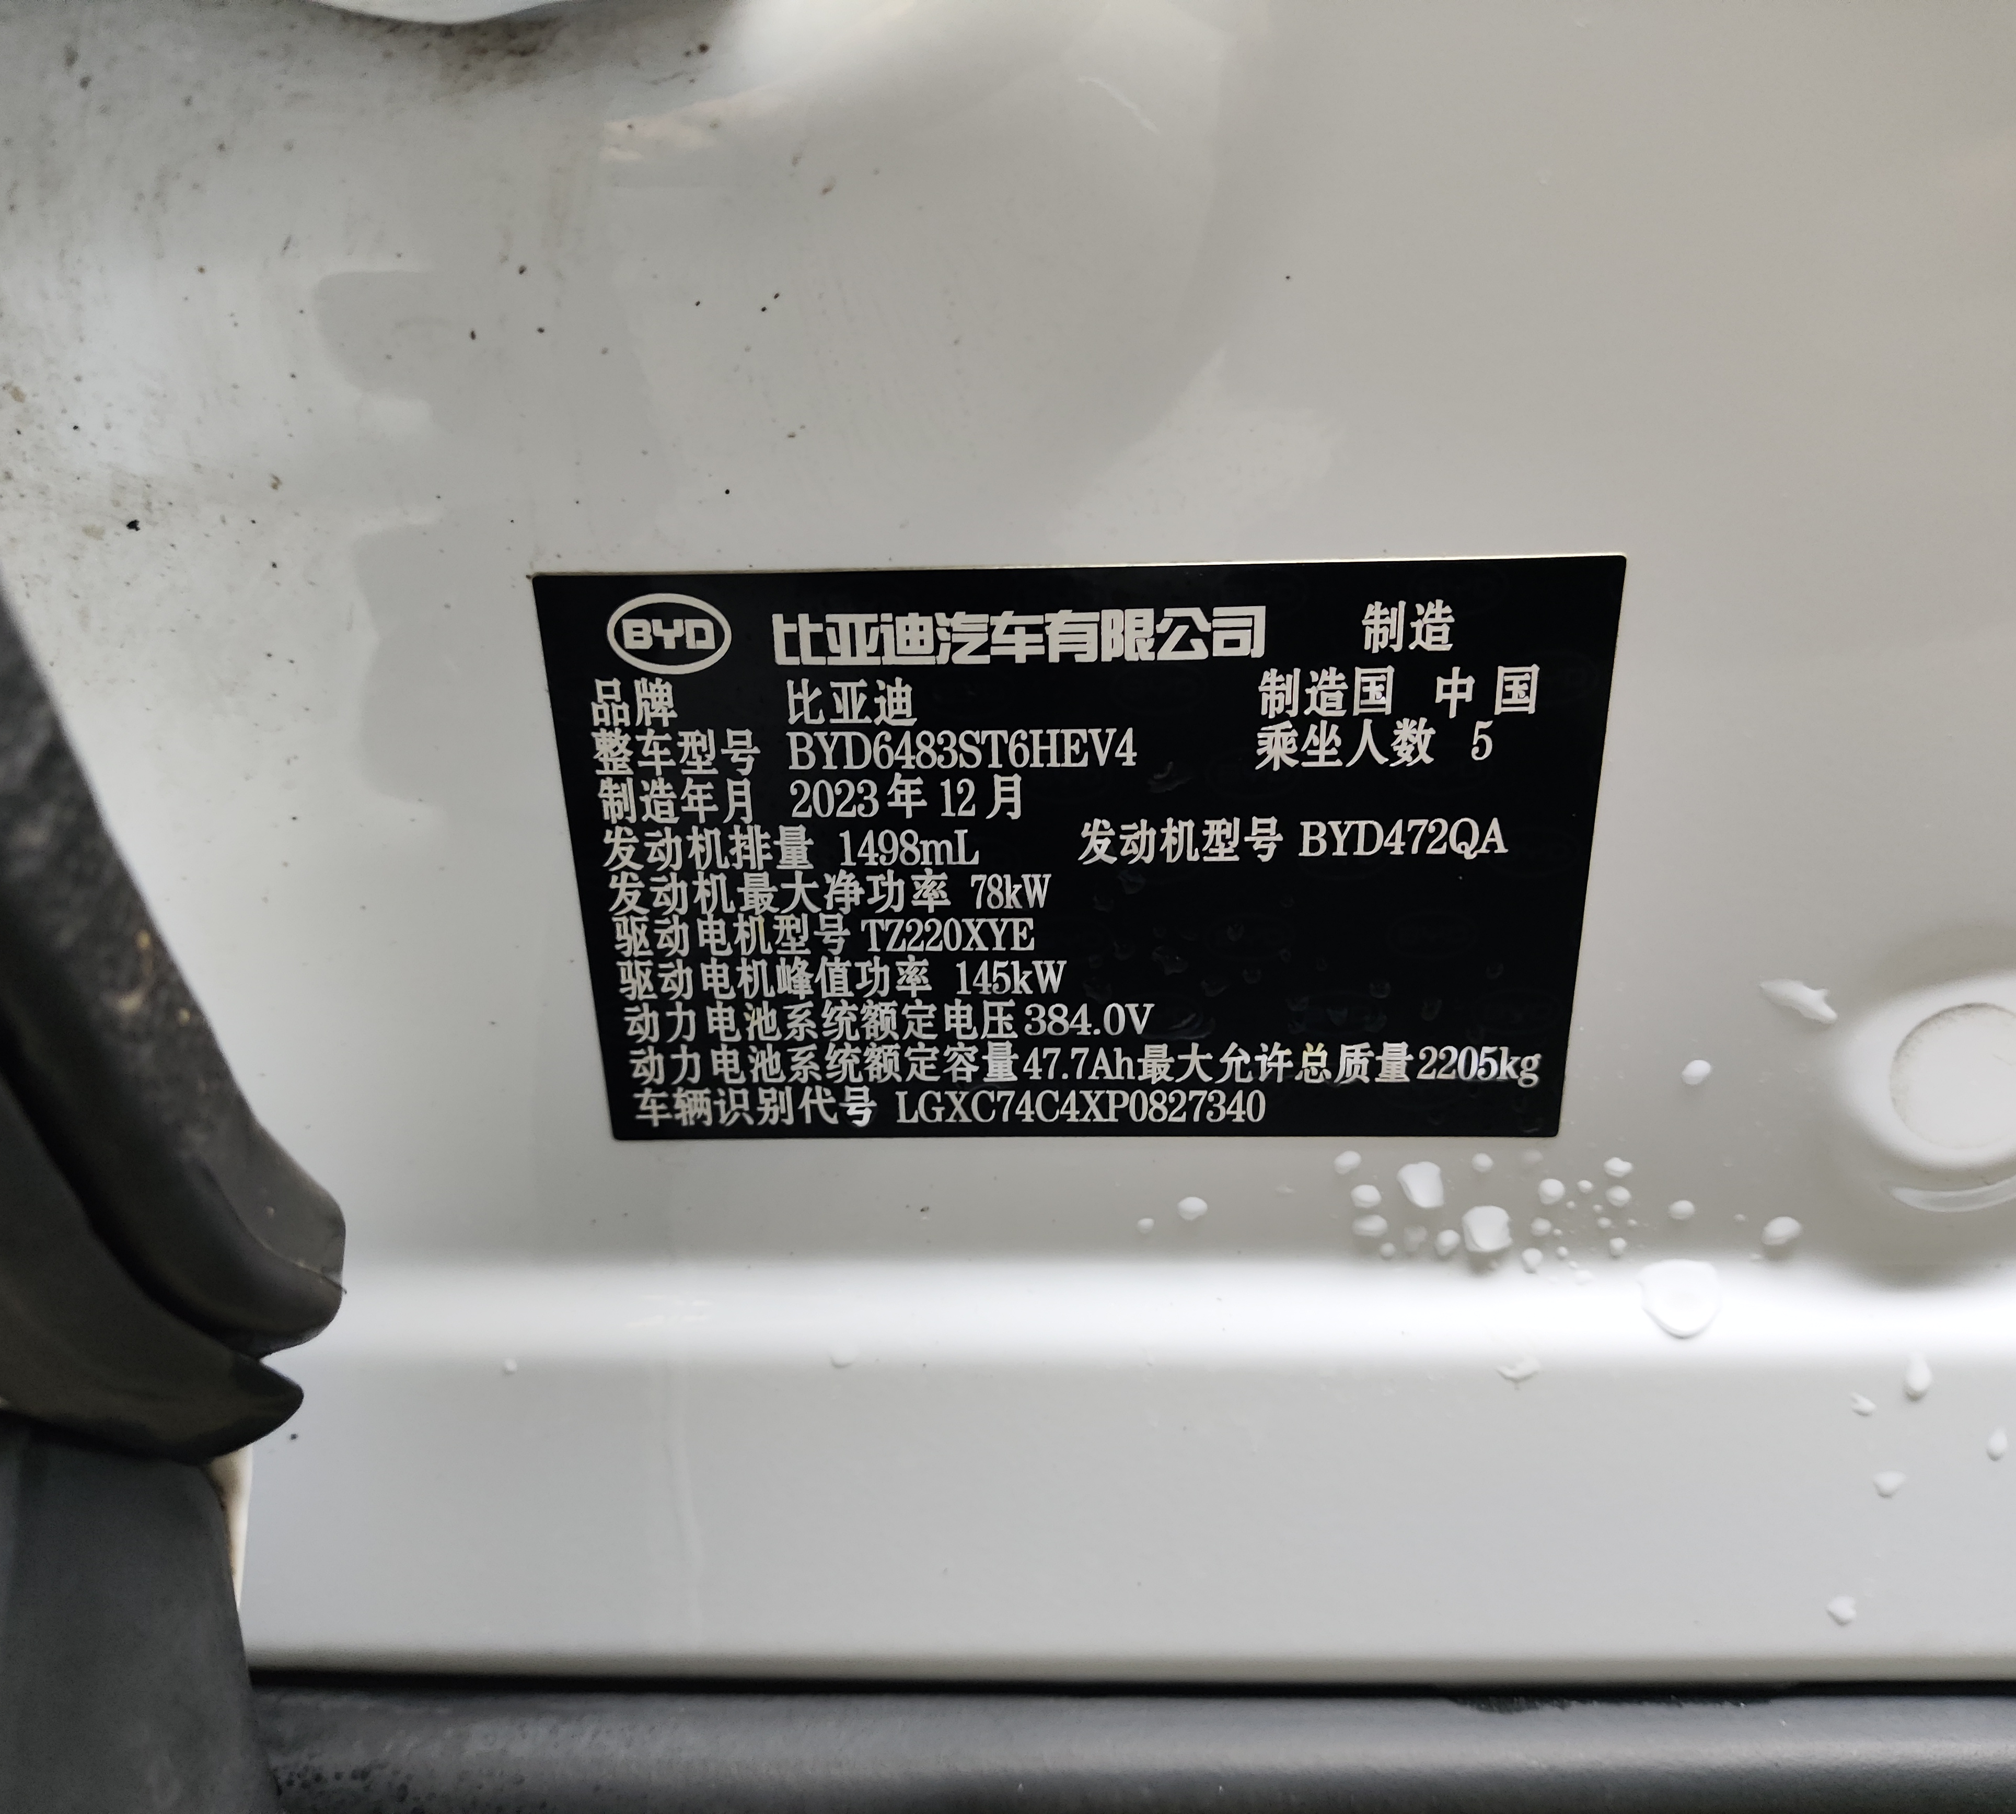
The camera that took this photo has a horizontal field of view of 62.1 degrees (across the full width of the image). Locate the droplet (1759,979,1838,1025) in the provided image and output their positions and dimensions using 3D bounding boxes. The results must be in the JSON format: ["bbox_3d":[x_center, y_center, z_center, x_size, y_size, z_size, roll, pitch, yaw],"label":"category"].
[{"bbox_3d":[0.079,0.010,0.167,0.008,0.005,0.002,-1,24,2],"label":"droplet"}]

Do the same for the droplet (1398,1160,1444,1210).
[{"bbox_3d":[0.044,0.029,0.177,0.005,0.006,0.002,-1,24,2],"label":"droplet"}]

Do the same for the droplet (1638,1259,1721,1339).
[{"bbox_3d":[0.072,0.042,0.179,0.009,0.010,0.003,-1,24,2],"label":"droplet"}]

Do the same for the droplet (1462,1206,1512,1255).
[{"bbox_3d":[0.051,0.034,0.179,0.005,0.006,0.002,-1,24,2],"label":"droplet"}]

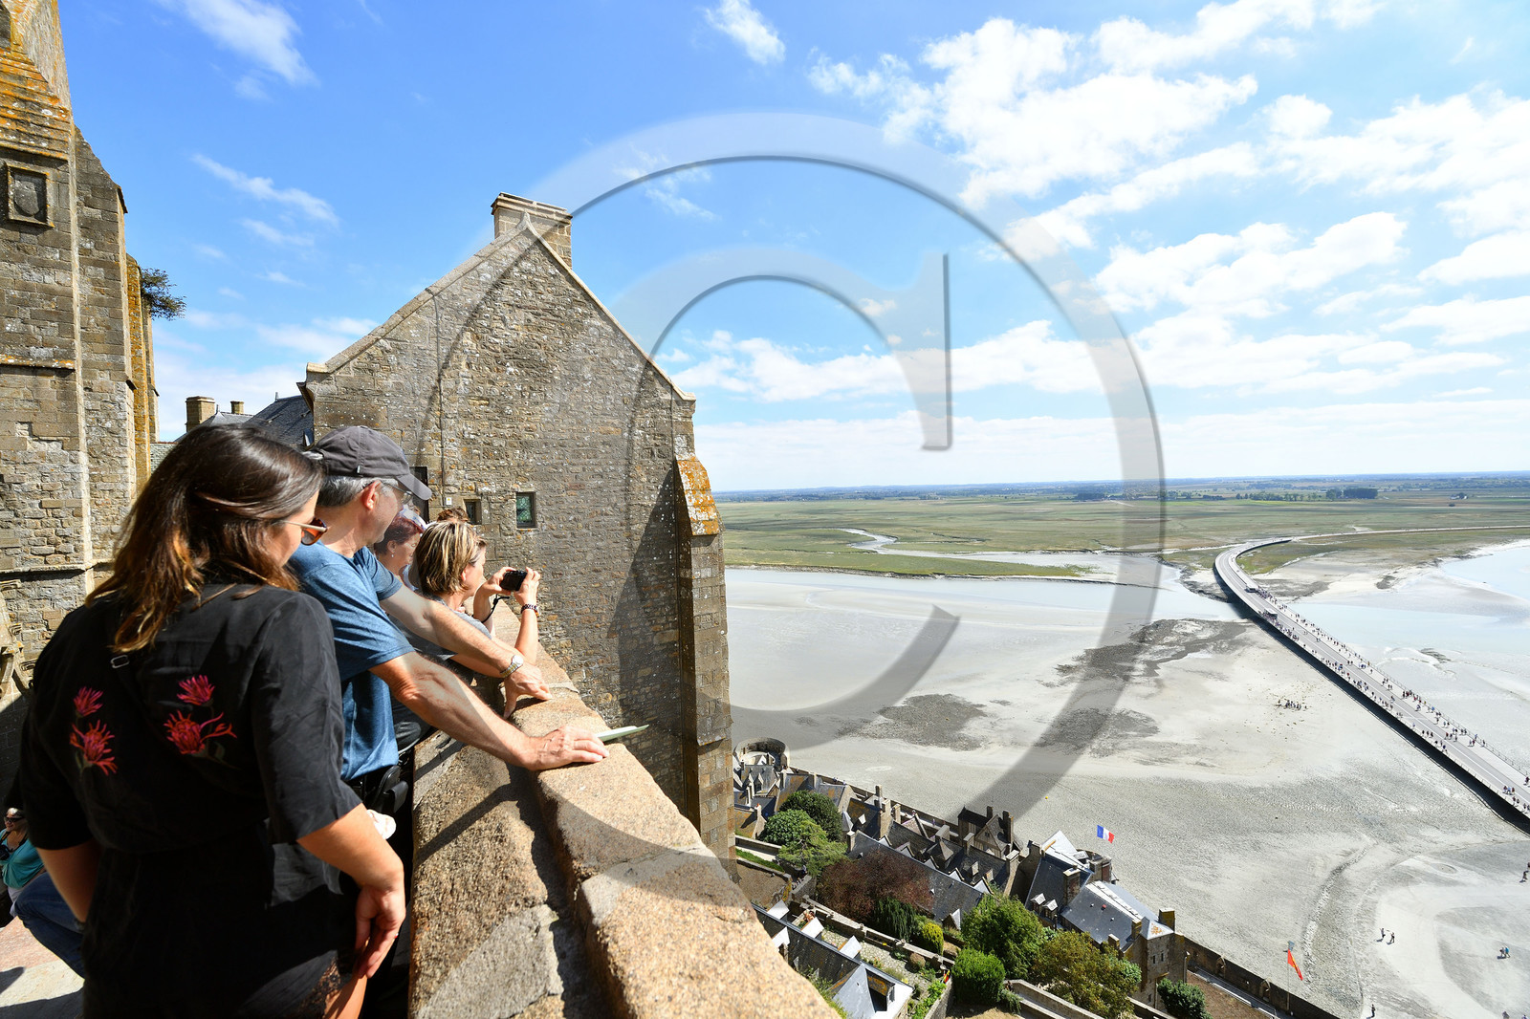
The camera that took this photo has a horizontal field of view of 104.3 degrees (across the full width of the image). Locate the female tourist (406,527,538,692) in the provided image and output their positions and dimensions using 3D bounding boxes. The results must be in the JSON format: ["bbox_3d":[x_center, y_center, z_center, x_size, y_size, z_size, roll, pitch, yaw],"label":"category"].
[{"bbox_3d":[-1.110,0.790,1.840,0.680,1.500,0.500,-3,2,-42],"label":"female tourist"}]

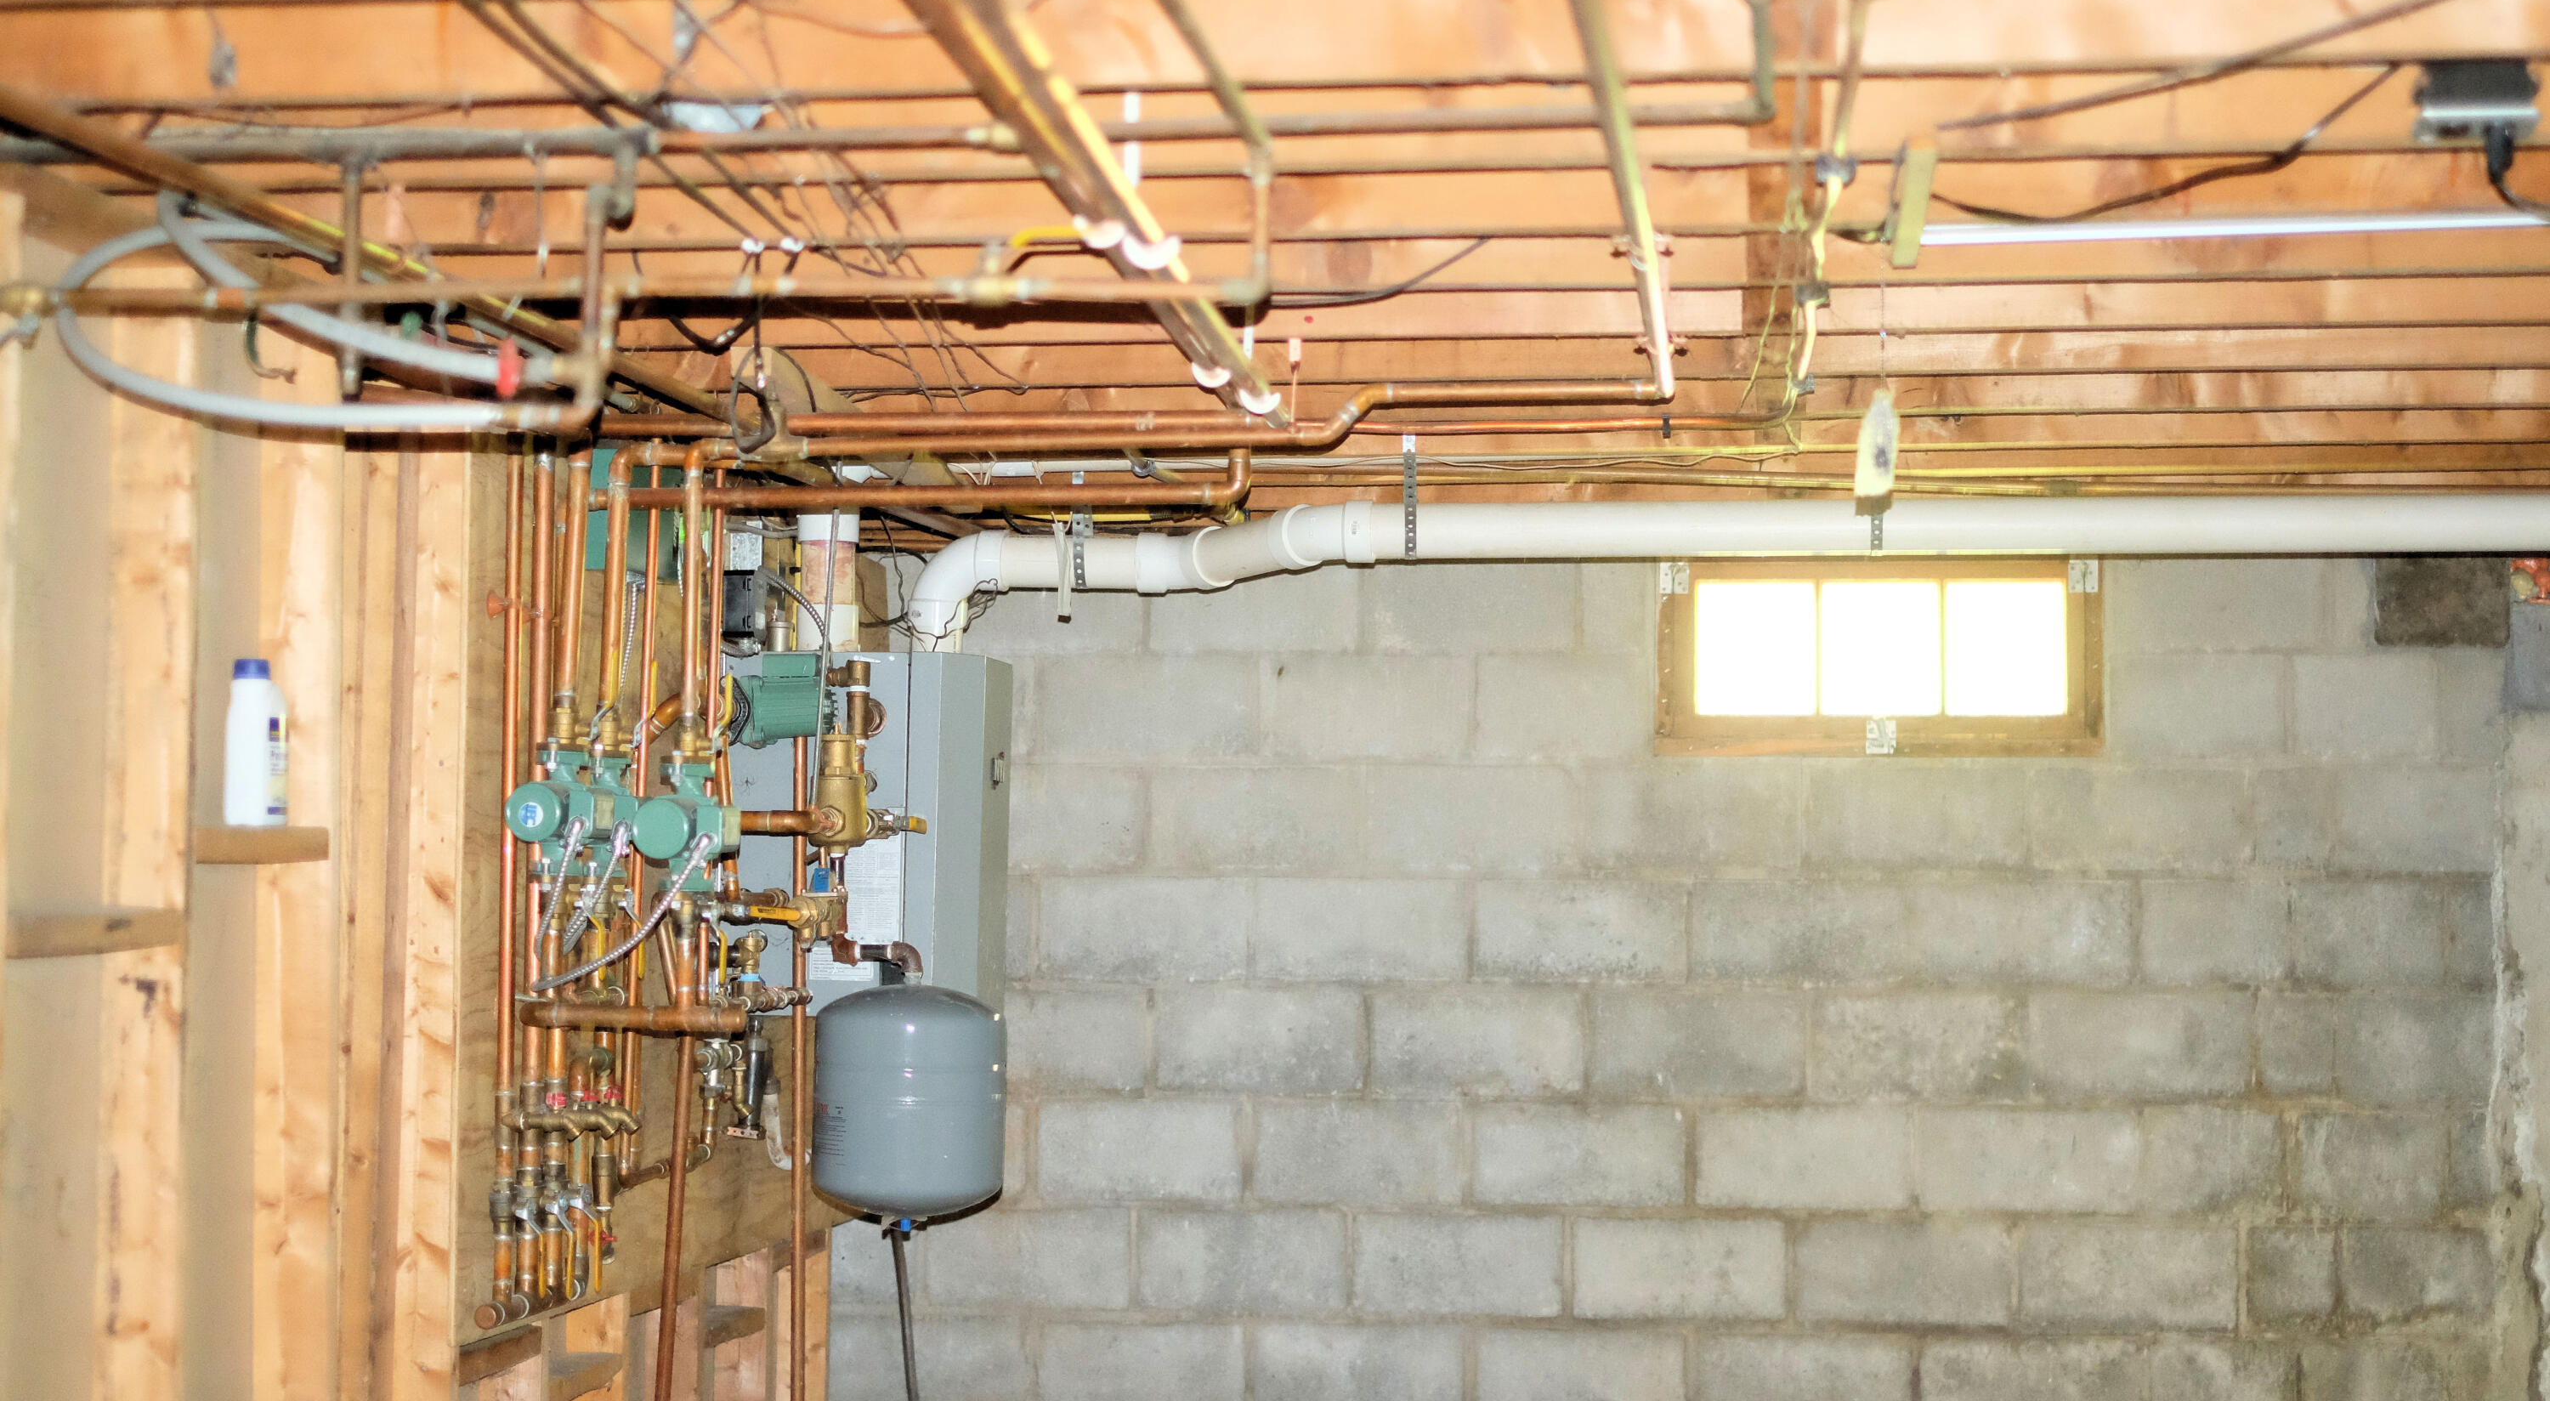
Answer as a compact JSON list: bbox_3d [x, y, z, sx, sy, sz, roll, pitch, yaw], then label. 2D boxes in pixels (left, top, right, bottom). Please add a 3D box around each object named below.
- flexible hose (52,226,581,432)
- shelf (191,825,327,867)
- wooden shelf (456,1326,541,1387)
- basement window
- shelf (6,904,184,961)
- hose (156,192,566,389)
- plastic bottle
[{"bbox_3d":[-0.887,-0.376,3.732,0.480,0.240,0.420,0,-3,7],"label":"flexible hose"},{"bbox_3d":[-1.158,0.160,4.159,0.089,0.039,0.375,0,-3,7],"label":"shelf"},{"bbox_3d":[-1.063,0.865,4.966,0.089,0.039,0.350,0,-3,7],"label":"wooden shelf"},{"bbox_3d":[1.104,-0.091,6.868,0.803,0.390,0.070,0,-3,7],"label":"basement window"},{"bbox_3d":[-1.206,0.230,3.737,0.089,0.039,0.380,0,-3,7],"label":"shelf"},{"bbox_3d":[-0.887,-0.402,3.683,0.440,0.220,0.220,0,-3,7],"label":"hose"},{"bbox_3d":[-1.145,0.050,4.228,0.052,0.189,0.075,0,-3,7],"label":"plastic bottle"}]

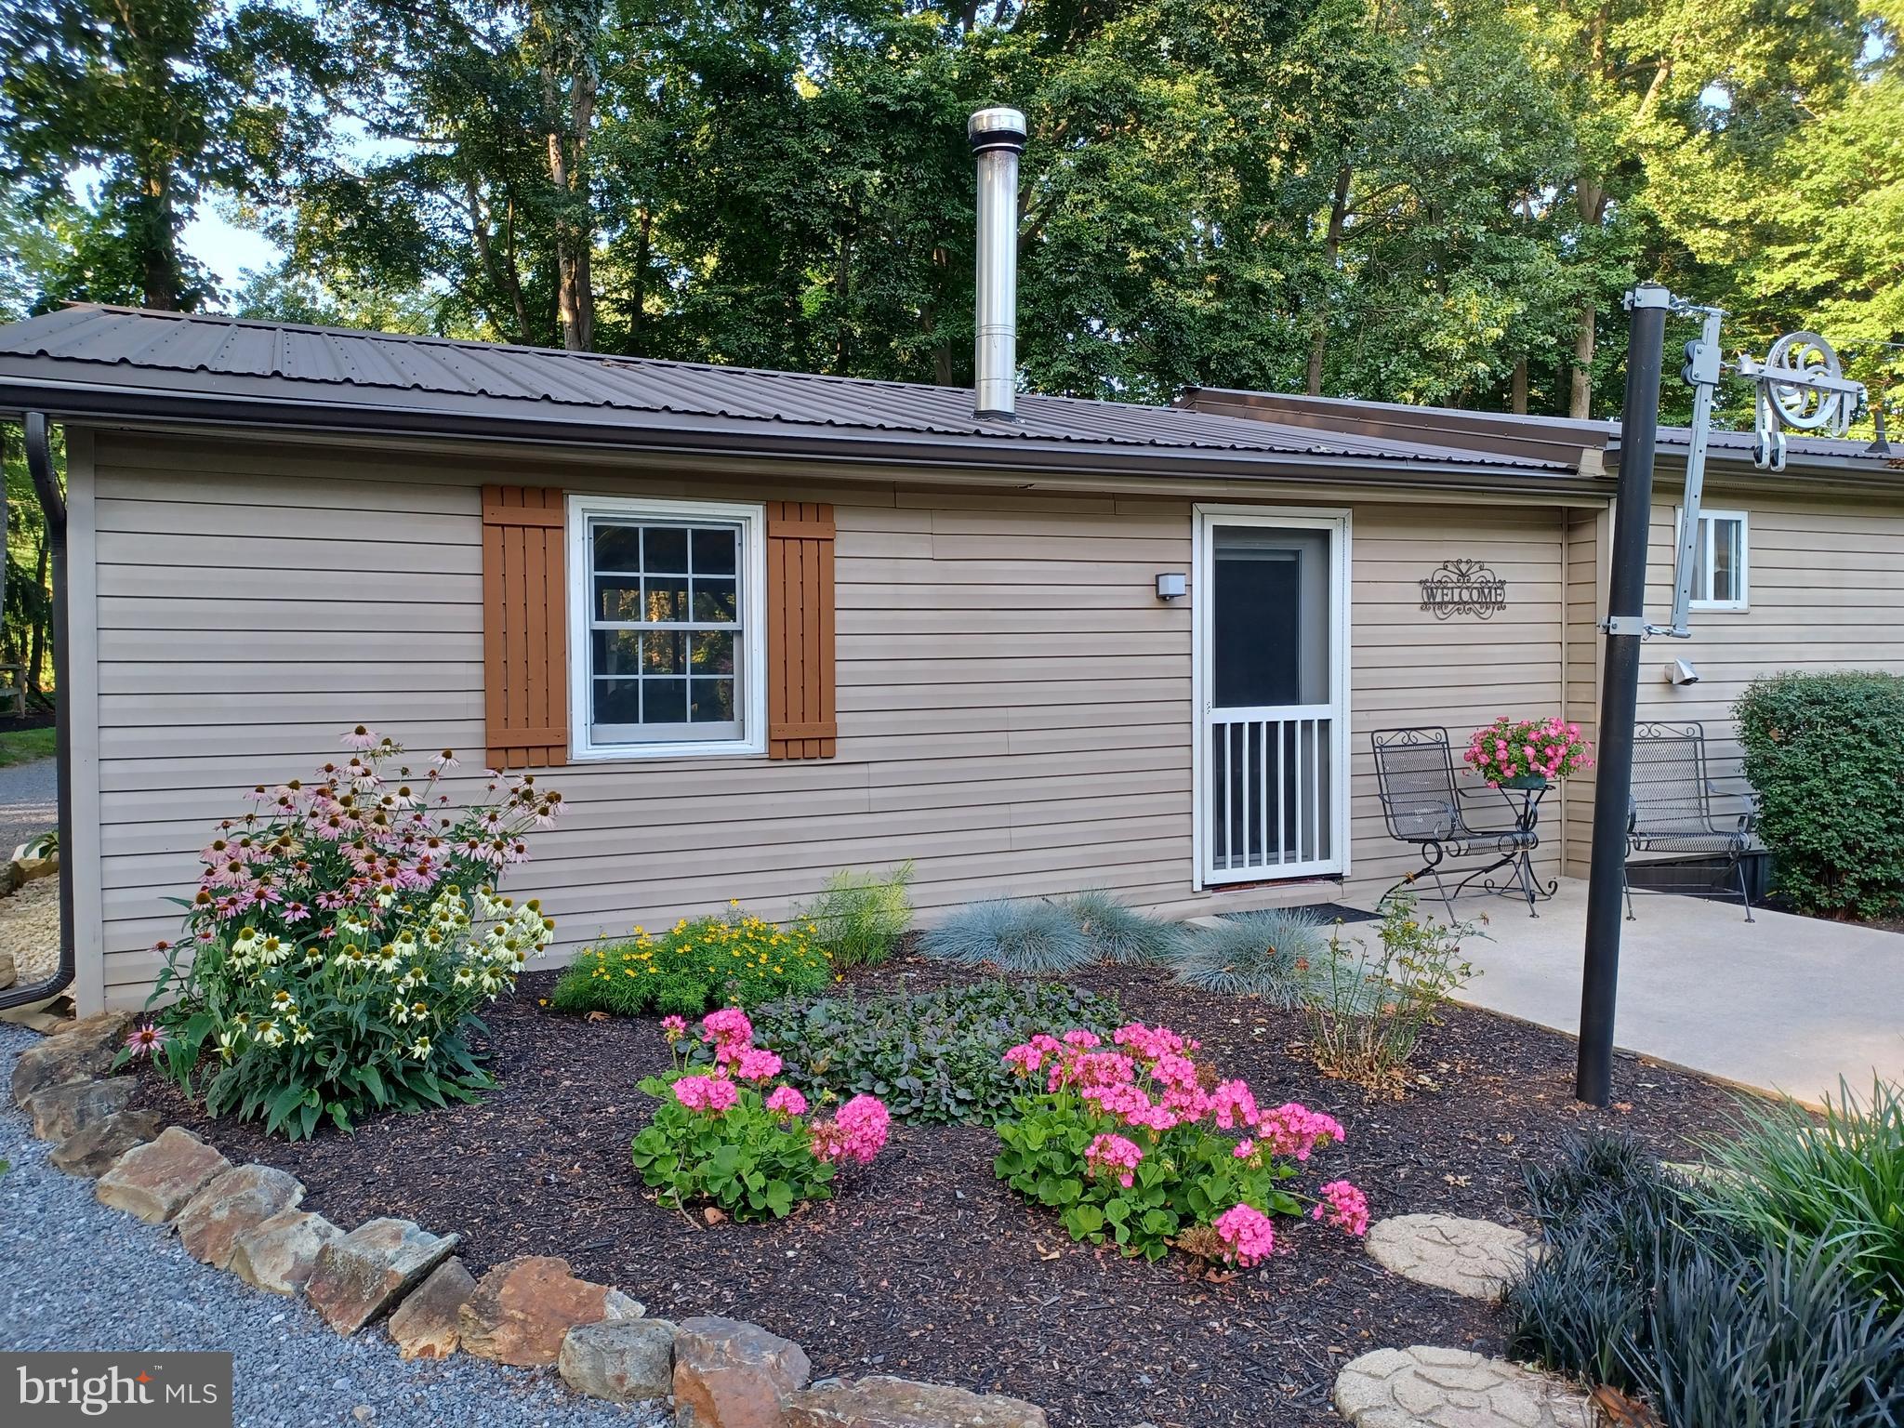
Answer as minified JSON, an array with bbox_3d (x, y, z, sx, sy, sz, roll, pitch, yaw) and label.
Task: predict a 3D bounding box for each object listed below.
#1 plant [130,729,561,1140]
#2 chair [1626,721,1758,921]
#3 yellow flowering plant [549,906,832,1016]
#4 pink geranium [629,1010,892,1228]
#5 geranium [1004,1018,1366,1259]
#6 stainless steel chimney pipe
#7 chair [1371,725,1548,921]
[{"bbox_3d":[-1.810,0.573,4.120,1.170,1.040,0.950,-1,2,-26],"label":"plant"},{"bbox_3d":[3.571,0.518,6.850,0.610,0.910,0.650,0,2,11],"label":"chair"},{"bbox_3d":[-0.985,0.905,5.210,1.020,0.300,0.640,-1,2,-26],"label":"yellow flowering plant"},{"bbox_3d":[-0.445,0.920,3.280,0.570,0.390,0.500,0,2,0],"label":"pink geranium"},{"bbox_3d":[0.495,0.924,3.110,0.780,0.380,0.620,0,2,0],"label":"geranium"},{"bbox_3d":[0.229,-2.255,6.940,0.290,1.530,0.290,0,2,0],"label":"stainless steel chimney pipe"},{"bbox_3d":[2.477,0.527,6.780,0.600,0.910,0.650,-1,2,-26],"label":"chair"}]

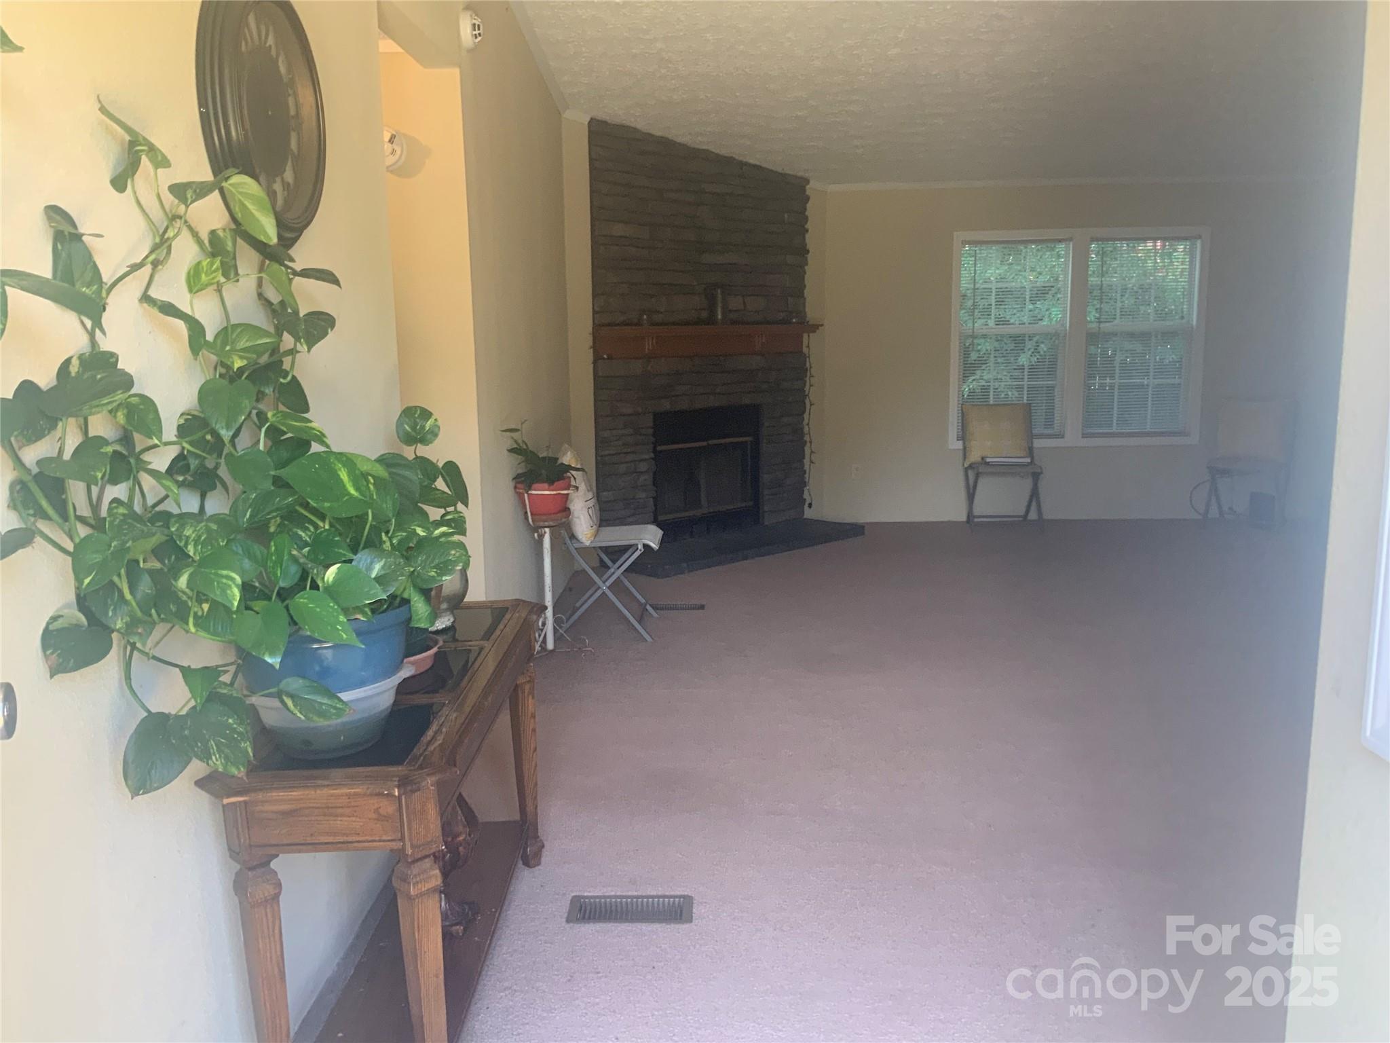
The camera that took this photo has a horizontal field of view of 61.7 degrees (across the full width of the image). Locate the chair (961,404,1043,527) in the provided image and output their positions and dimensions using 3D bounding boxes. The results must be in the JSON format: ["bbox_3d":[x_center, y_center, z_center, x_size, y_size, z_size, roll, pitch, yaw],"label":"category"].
[{"bbox_3d":[2.083,-0.374,7.871,0.480,0.830,0.470,-1,9,2],"label":"chair"}]

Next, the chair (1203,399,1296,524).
[{"bbox_3d":[3.723,-0.386,7.791,0.480,0.830,0.480,5,11,33],"label":"chair"}]

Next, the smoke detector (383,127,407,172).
[{"bbox_3d":[-1.047,-1.254,3.913,0.142,0.142,0.050,-1,9,2],"label":"smoke detector"}]

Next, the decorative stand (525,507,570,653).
[{"bbox_3d":[-0.611,0.246,4.948,0.220,0.650,0.230,-1,9,2],"label":"decorative stand"}]

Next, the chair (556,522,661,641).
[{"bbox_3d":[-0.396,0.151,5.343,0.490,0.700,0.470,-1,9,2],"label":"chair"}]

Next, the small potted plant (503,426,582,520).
[{"bbox_3d":[-0.620,-0.198,4.819,0.310,0.410,0.330,-1,9,2],"label":"small potted plant"}]

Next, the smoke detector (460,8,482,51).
[{"bbox_3d":[-0.759,-1.665,3.945,0.050,0.135,0.135,-1,9,2],"label":"smoke detector"}]

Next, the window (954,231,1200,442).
[{"bbox_3d":[2.617,-1.244,7.969,1.710,1.460,0.090,-1,9,2],"label":"window"}]

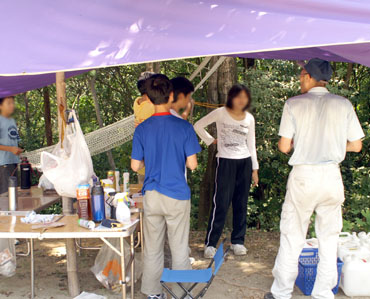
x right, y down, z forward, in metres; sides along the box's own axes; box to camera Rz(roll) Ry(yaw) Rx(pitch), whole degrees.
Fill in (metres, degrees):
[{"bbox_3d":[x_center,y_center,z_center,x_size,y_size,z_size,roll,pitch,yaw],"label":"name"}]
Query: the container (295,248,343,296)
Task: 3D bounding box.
[{"bbox_3d":[1.084,0.999,4.309,0.320,0.255,0.440,0,5,0],"label":"container"}]

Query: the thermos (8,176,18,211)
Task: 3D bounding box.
[{"bbox_3d":[-1.356,0.347,4.140,0.068,0.268,0.068,0,5,0],"label":"thermos"}]

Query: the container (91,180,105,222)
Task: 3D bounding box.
[{"bbox_3d":[-0.617,0.374,3.740,0.098,0.295,0.098,0,5,0],"label":"container"}]

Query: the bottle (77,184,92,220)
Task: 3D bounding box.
[{"bbox_3d":[-0.734,0.378,3.810,0.096,0.270,0.094,0,5,0],"label":"bottle"}]

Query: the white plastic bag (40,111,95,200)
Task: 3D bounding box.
[{"bbox_3d":[-0.881,0.037,3.930,0.370,0.640,0.270,0,5,0],"label":"white plastic bag"}]

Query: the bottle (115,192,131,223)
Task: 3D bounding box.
[{"bbox_3d":[-0.441,0.414,3.710,0.108,0.222,0.085,0,5,6],"label":"bottle"}]

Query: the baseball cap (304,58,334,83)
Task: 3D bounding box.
[{"bbox_3d":[0.957,-0.577,3.830,0.170,0.150,0.235,-3,16,-33],"label":"baseball cap"}]

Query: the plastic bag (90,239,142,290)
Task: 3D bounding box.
[{"bbox_3d":[-0.523,0.861,4.030,0.380,0.430,0.270,0,5,0],"label":"plastic bag"}]

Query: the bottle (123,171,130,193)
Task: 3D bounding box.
[{"bbox_3d":[-0.544,0.301,4.880,0.060,0.216,0.060,0,5,0],"label":"bottle"}]

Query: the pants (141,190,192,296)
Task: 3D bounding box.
[{"bbox_3d":[-0.145,0.673,3.900,0.360,0.800,0.280,0,5,3],"label":"pants"}]

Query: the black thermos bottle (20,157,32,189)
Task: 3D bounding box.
[{"bbox_3d":[-1.575,0.226,5.200,0.105,0.318,0.105,0,5,0],"label":"black thermos bottle"}]

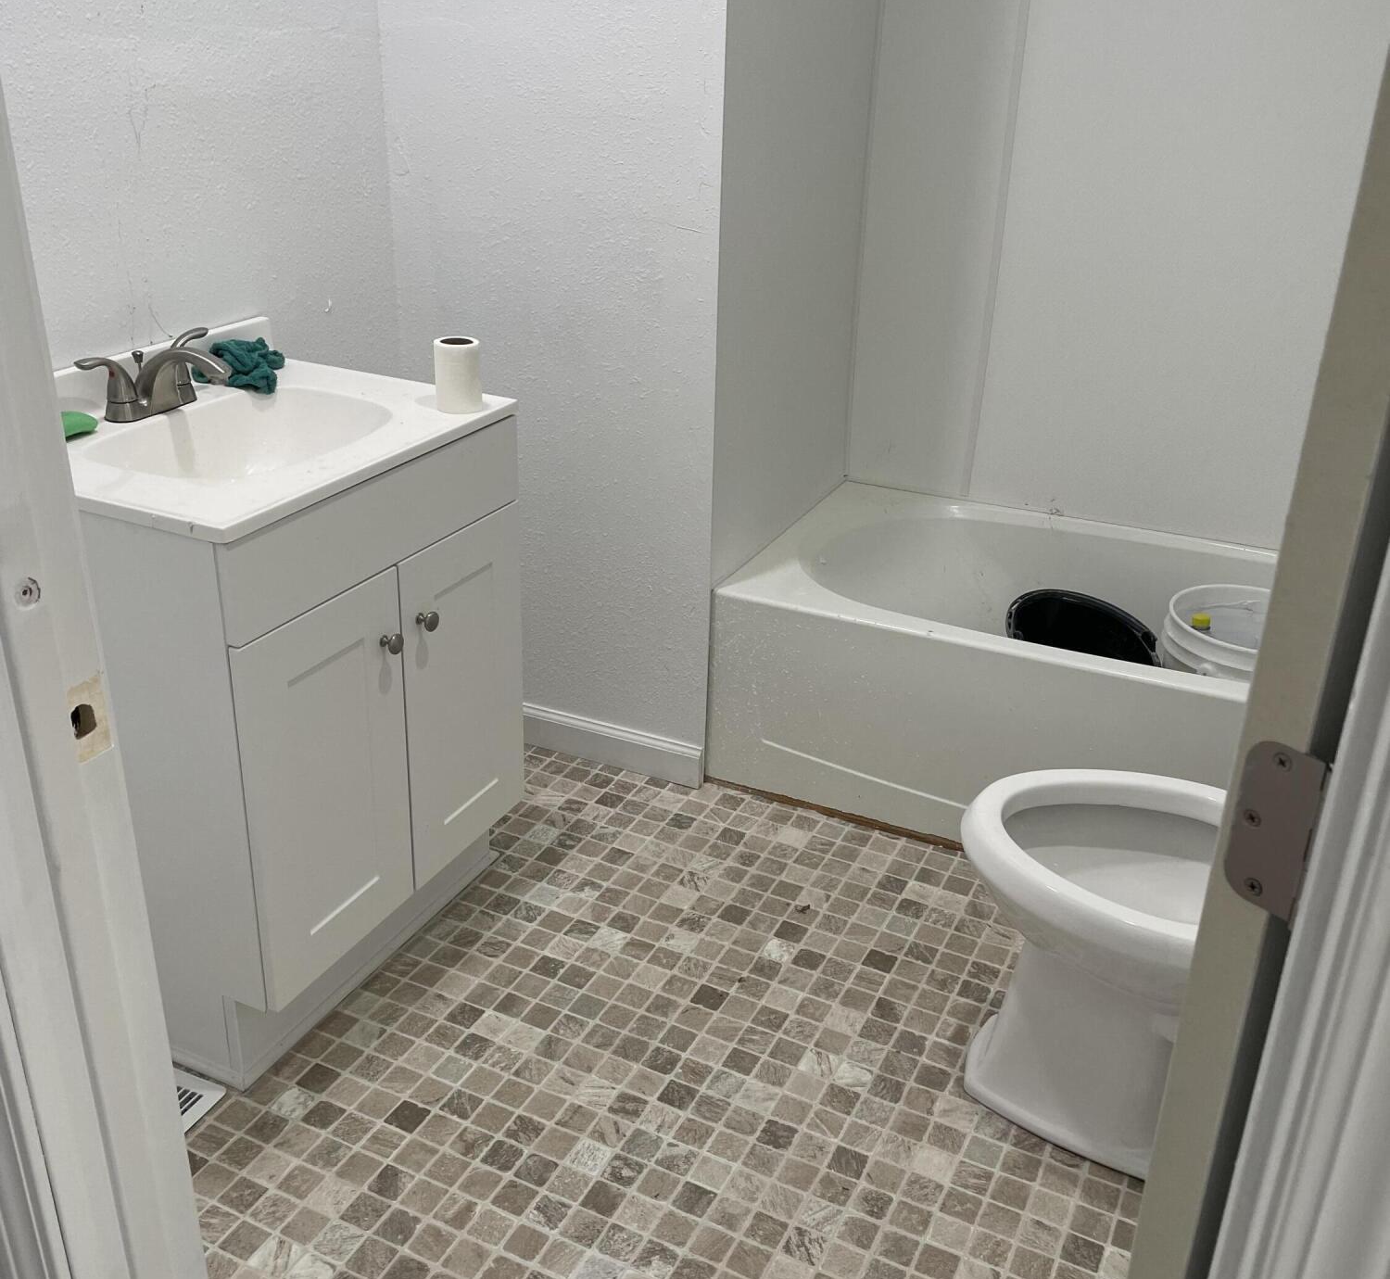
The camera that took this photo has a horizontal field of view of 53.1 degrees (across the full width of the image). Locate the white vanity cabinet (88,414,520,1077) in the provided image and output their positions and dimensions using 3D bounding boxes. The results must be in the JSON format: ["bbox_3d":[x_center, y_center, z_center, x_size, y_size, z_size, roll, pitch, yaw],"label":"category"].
[{"bbox_3d":[-0.618,0.104,2.066,0.462,0.842,0.610,13,27,22],"label":"white vanity cabinet"}]

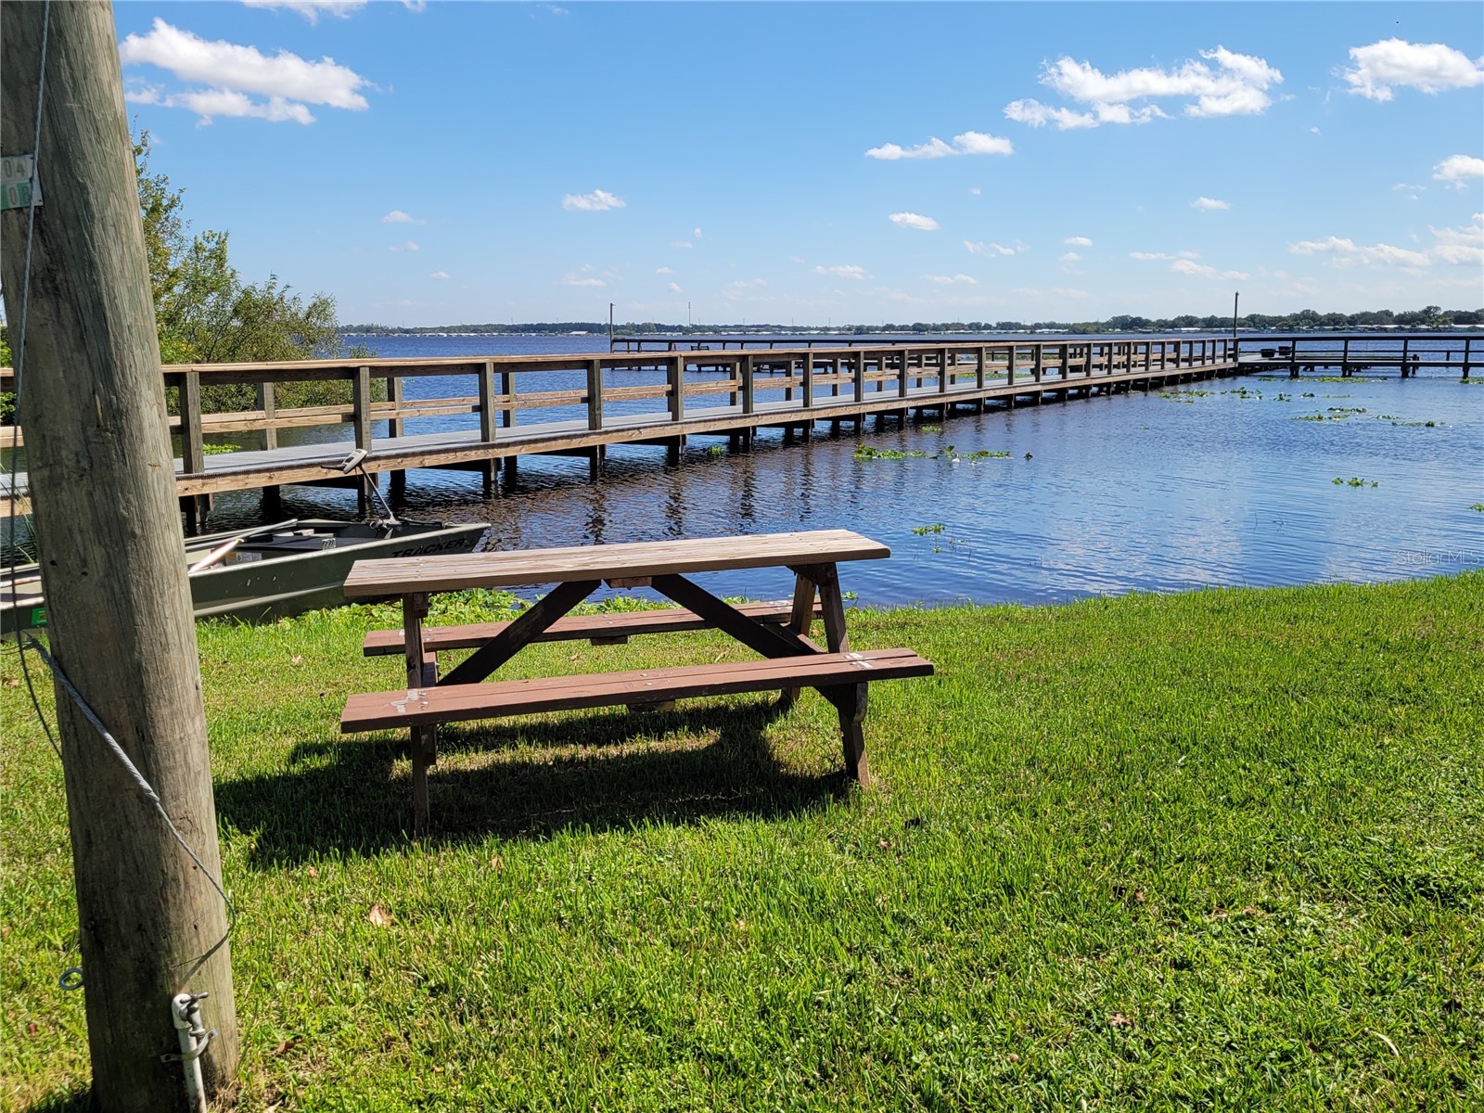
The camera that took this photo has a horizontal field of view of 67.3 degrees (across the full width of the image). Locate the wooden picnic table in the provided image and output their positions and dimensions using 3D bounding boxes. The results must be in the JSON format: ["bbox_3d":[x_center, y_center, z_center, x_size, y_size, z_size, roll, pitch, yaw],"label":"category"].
[{"bbox_3d":[-0.417,0.373,4.071,1.872,0.765,1.219,-4,10,-14],"label":"wooden picnic table"}]

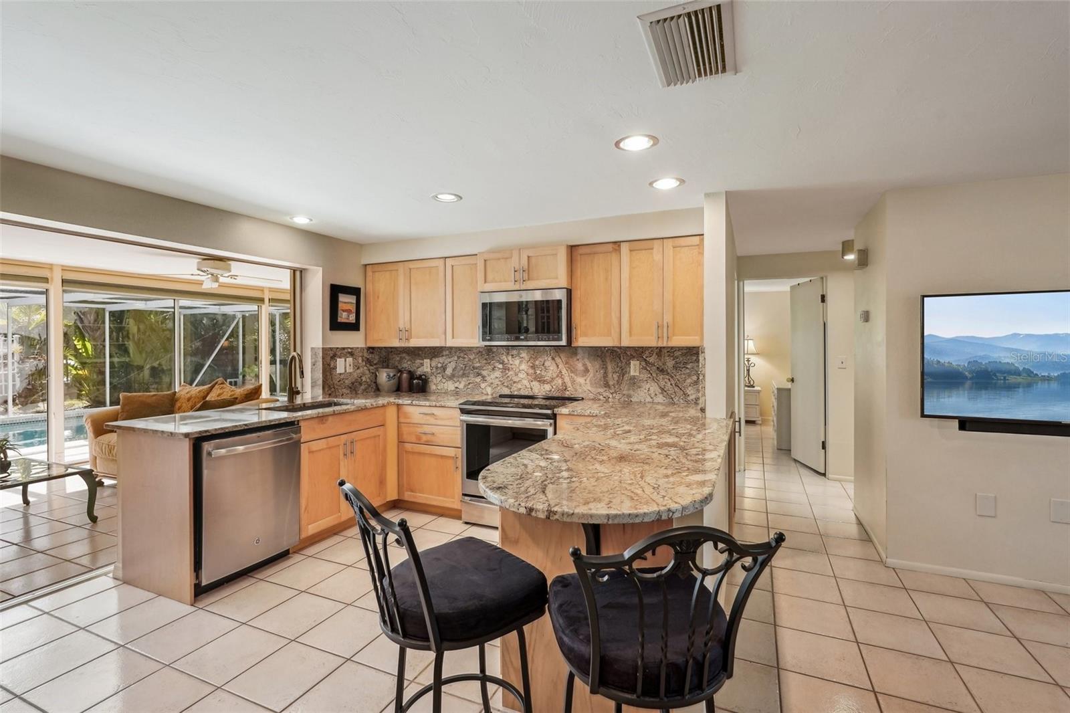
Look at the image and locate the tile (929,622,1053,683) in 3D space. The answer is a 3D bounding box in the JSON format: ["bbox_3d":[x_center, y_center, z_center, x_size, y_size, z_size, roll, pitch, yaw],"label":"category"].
[{"bbox_3d":[2.030,1.325,2.145,0.331,0.012,0.331,0,1,24],"label":"tile"}]

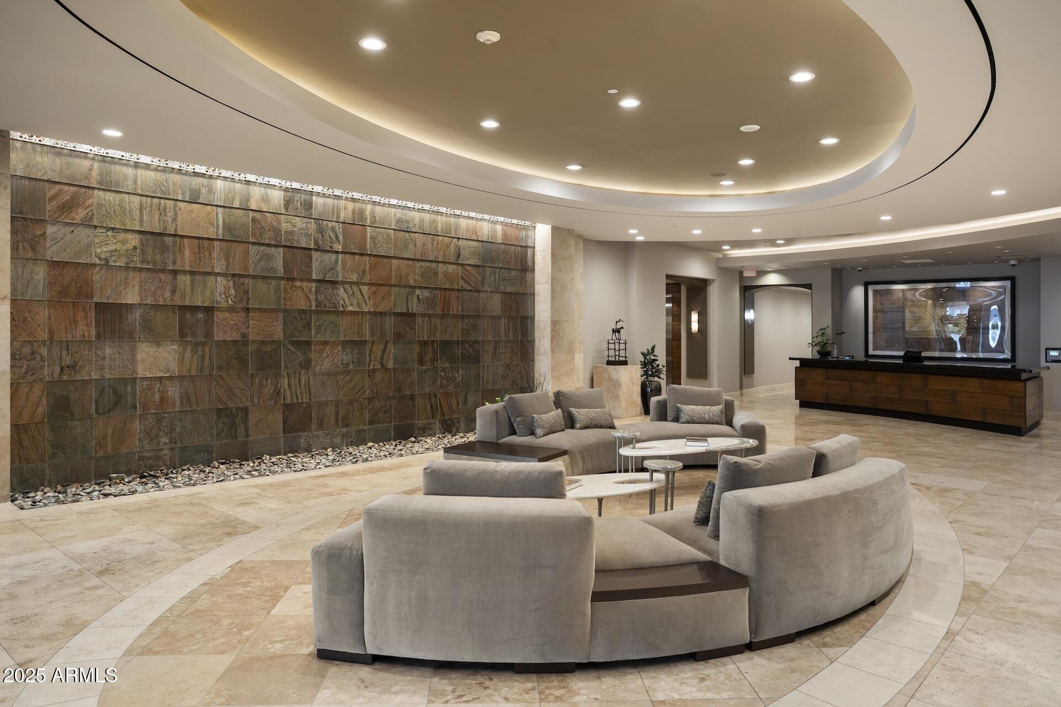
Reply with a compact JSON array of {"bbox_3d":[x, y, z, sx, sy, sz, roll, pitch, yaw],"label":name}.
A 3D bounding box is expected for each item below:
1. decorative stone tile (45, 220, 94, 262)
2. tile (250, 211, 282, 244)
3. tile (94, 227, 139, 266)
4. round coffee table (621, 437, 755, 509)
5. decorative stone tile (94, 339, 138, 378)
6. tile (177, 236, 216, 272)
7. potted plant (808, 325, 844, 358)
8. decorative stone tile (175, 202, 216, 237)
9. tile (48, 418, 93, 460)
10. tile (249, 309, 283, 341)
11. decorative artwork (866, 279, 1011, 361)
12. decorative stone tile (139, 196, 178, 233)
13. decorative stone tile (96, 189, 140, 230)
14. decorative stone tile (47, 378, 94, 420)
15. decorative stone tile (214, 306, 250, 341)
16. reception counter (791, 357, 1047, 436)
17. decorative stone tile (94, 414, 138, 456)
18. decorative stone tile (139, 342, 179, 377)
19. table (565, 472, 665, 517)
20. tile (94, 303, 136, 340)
[{"bbox_3d":[-4.391,-1.054,6.752,0.020,0.375,0.400,1,1,39],"label":"decorative stone tile"},{"bbox_3d":[-3.091,-1.464,8.272,0.020,0.375,0.400,1,2,42],"label":"tile"},{"bbox_3d":[-4.272,-1.105,7.304,0.030,0.388,0.405,0,1,41],"label":"tile"},{"bbox_3d":[1.530,1.110,6.920,1.670,0.430,0.765,0,1,-21],"label":"round coffee table"},{"bbox_3d":[-4.272,0.060,7.304,0.030,0.388,0.405,0,1,41],"label":"decorative stone tile"},{"bbox_3d":[-3.618,-1.075,7.670,0.020,0.375,0.400,1,2,41],"label":"tile"},{"bbox_3d":[6.079,-0.234,14.550,0.730,0.670,0.580,1,2,0],"label":"potted plant"},{"bbox_3d":[-3.732,-1.505,7.922,0.030,0.388,0.405,1,1,42],"label":"decorative stone tile"},{"bbox_3d":[-4.538,0.844,6.993,0.030,0.388,0.405,0,1,40],"label":"tile"},{"bbox_3d":[-3.161,-0.351,8.462,0.020,0.395,0.400,2,2,44],"label":"tile"},{"bbox_3d":[8.502,-0.708,14.848,2.806,1.688,0.080,2,2,44],"label":"decorative artwork"},{"bbox_3d":[-3.985,-1.491,7.565,0.020,0.395,0.400,2,2,44],"label":"decorative stone tile"},{"bbox_3d":[-4.136,-1.437,7.060,0.020,0.375,0.400,1,1,40],"label":"decorative stone tile"},{"bbox_3d":[-4.538,0.455,6.993,0.030,0.388,0.405,0,1,40],"label":"decorative stone tile"},{"bbox_3d":[-3.444,-0.345,8.170,0.020,0.395,0.400,2,2,44],"label":"decorative stone tile"},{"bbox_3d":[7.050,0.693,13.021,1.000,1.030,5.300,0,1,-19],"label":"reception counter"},{"bbox_3d":[-4.272,0.839,7.304,0.030,0.388,0.405,0,1,41],"label":"decorative stone tile"},{"bbox_3d":[-3.878,0.057,7.366,0.020,0.375,0.400,1,2,40],"label":"decorative stone tile"},{"bbox_3d":[0.290,1.157,5.100,1.600,0.380,0.780,0,1,-32],"label":"table"},{"bbox_3d":[-4.136,-0.311,7.060,0.020,0.375,0.400,1,1,40],"label":"tile"}]

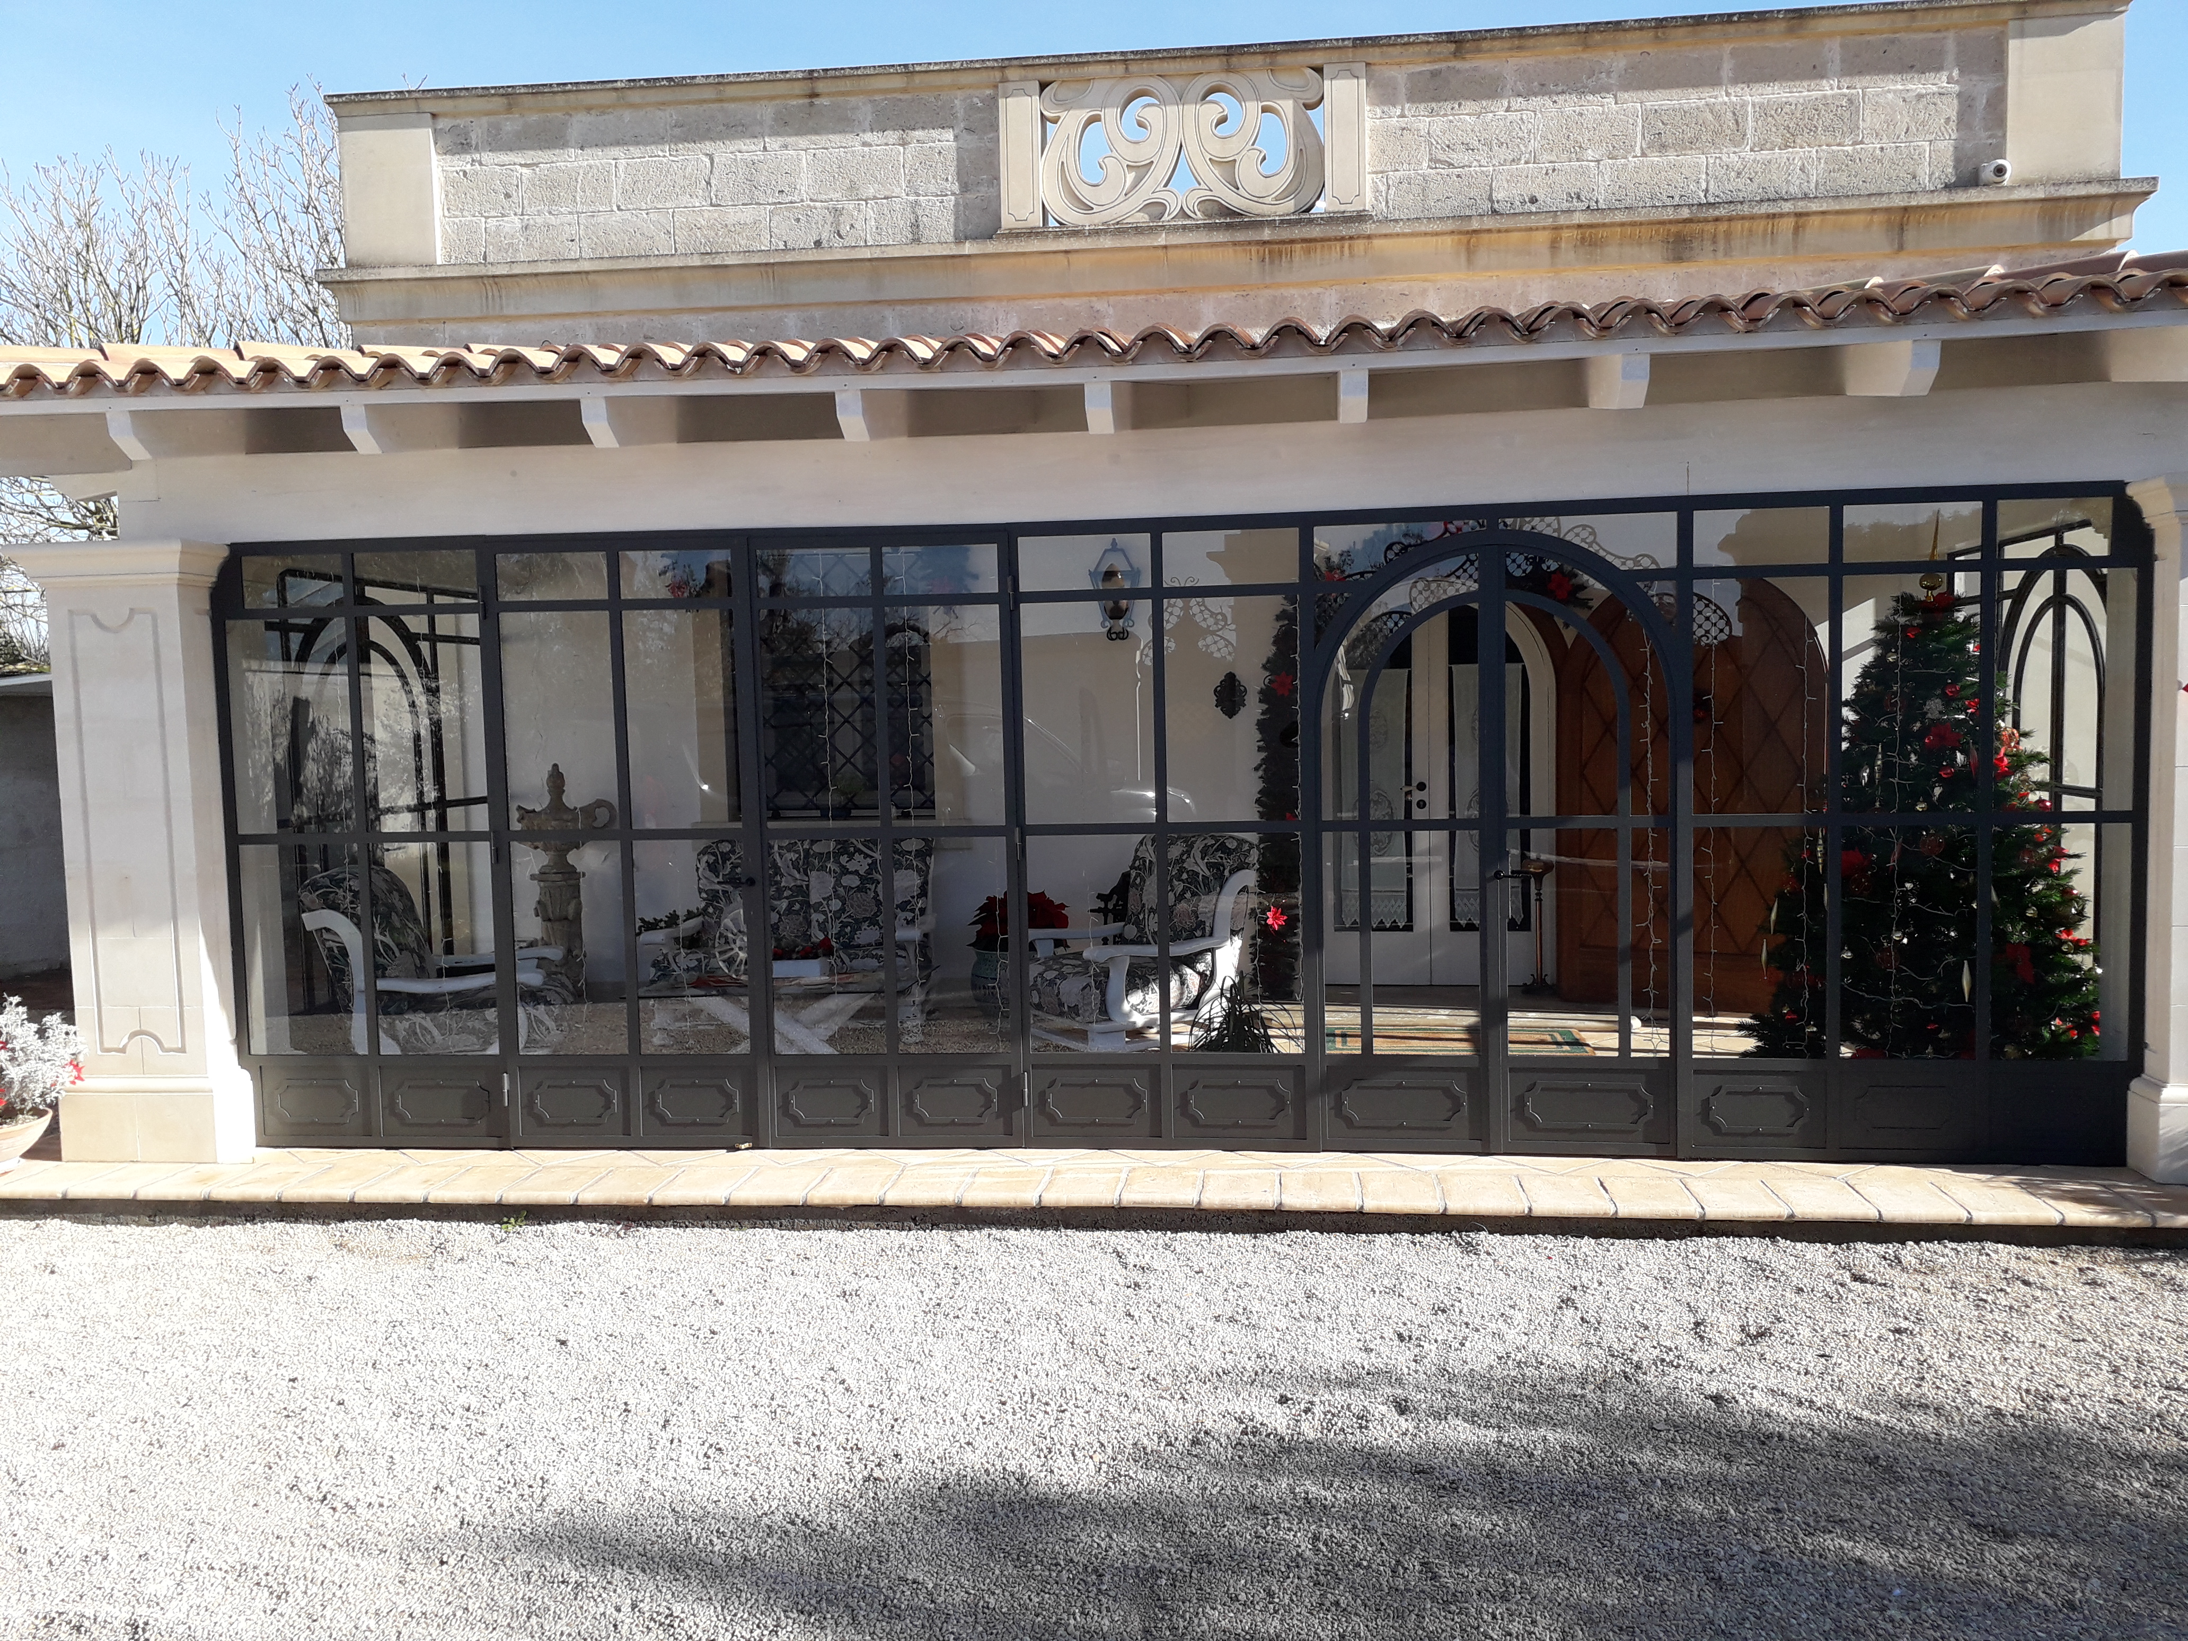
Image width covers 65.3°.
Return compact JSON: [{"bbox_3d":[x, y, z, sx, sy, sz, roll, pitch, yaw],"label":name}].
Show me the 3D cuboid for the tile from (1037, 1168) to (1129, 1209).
[{"bbox_3d":[-0.032,1.218,5.647,0.250,0.030,0.344,-1,4,6],"label":"tile"}]

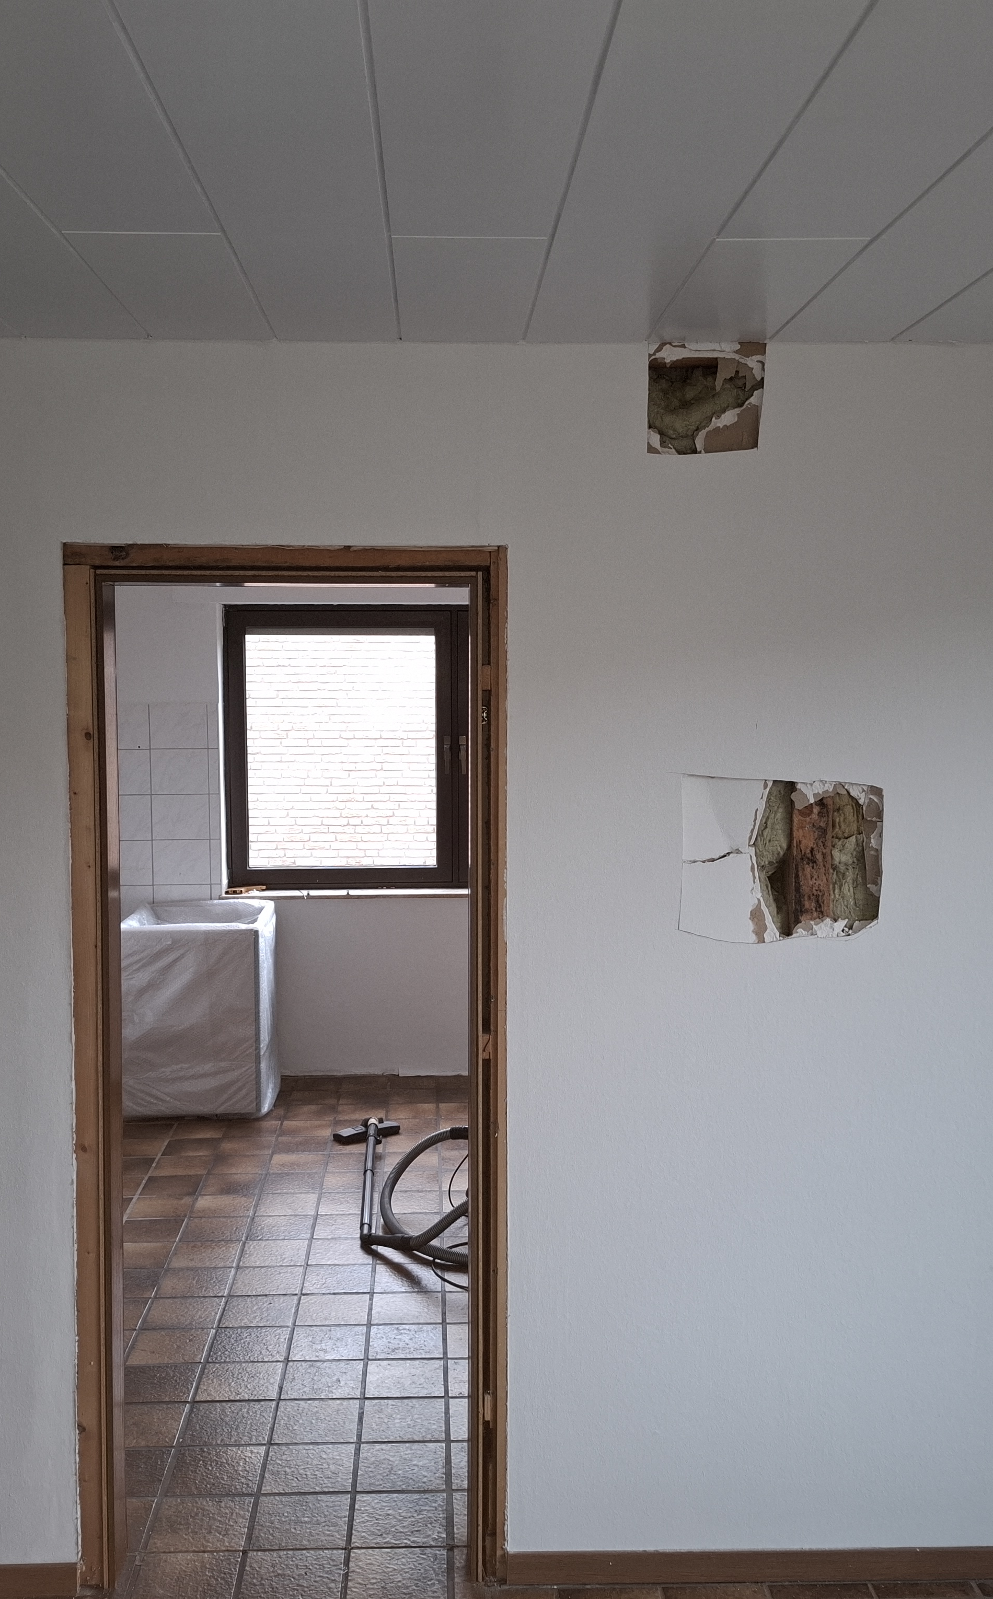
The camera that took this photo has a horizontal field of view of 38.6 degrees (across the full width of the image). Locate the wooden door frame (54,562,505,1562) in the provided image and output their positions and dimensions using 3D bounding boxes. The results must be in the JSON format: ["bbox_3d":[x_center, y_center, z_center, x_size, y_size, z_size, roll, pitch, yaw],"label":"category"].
[{"bbox_3d":[-0.388,0.523,2.715,0.816,1.985,0.140,0,5,-2],"label":"wooden door frame"}]

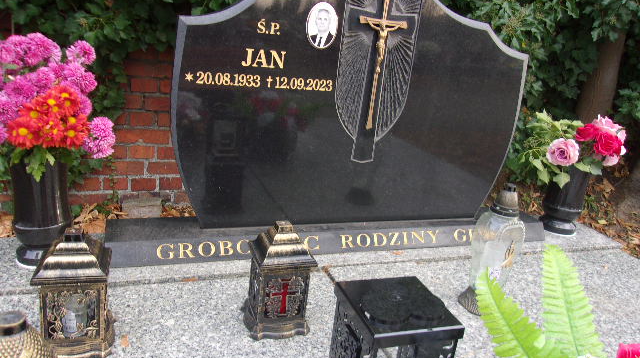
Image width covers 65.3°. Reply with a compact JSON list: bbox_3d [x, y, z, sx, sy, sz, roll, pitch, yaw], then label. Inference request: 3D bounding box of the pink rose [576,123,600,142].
[{"bbox_3d":[0.978,-0.170,1.824,0.092,0.064,0.064,15,19,26],"label":"pink rose"}]

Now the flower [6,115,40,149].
[{"bbox_3d":[-0.708,-0.113,1.192,0.079,0.074,0.043,-4,20,-30],"label":"flower"}]

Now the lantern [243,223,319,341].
[{"bbox_3d":[-0.089,0.218,1.127,0.126,0.252,0.126,0,18,-19],"label":"lantern"}]

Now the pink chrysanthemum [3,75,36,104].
[{"bbox_3d":[-0.650,-0.194,1.078,0.071,0.060,0.053,-4,20,-30],"label":"pink chrysanthemum"}]

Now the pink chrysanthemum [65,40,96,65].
[{"bbox_3d":[-0.561,-0.297,1.167,0.075,0.061,0.056,-6,21,-35],"label":"pink chrysanthemum"}]

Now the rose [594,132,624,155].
[{"bbox_3d":[1.035,-0.124,1.792,0.098,0.077,0.067,16,20,28],"label":"rose"}]

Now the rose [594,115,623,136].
[{"bbox_3d":[1.022,-0.186,1.769,0.099,0.085,0.089,16,19,28],"label":"rose"}]

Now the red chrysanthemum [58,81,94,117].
[{"bbox_3d":[-0.609,-0.200,1.242,0.082,0.082,0.051,-2,19,-26],"label":"red chrysanthemum"}]

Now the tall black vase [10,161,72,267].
[{"bbox_3d":[-0.734,0.074,1.316,0.157,0.282,0.157,0,18,-20],"label":"tall black vase"}]

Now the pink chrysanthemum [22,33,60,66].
[{"bbox_3d":[-0.620,-0.291,1.109,0.084,0.075,0.068,-3,20,-28],"label":"pink chrysanthemum"}]

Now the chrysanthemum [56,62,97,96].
[{"bbox_3d":[-0.563,-0.233,1.152,0.092,0.079,0.074,-6,21,-35],"label":"chrysanthemum"}]

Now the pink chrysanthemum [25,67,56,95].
[{"bbox_3d":[-0.616,-0.218,1.102,0.066,0.057,0.050,-3,20,-29],"label":"pink chrysanthemum"}]

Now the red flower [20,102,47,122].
[{"bbox_3d":[-0.689,-0.162,1.201,0.065,0.056,0.040,-4,20,-29],"label":"red flower"}]

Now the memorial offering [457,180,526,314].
[{"bbox_3d":[0.441,0.169,1.247,0.130,0.327,0.120,2,18,-14],"label":"memorial offering"}]

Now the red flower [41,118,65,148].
[{"bbox_3d":[-0.655,-0.114,1.222,0.064,0.071,0.043,-3,19,-28],"label":"red flower"}]

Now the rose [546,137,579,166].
[{"bbox_3d":[0.873,-0.101,1.793,0.116,0.101,0.084,14,19,25],"label":"rose"}]

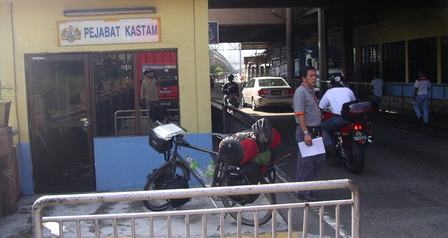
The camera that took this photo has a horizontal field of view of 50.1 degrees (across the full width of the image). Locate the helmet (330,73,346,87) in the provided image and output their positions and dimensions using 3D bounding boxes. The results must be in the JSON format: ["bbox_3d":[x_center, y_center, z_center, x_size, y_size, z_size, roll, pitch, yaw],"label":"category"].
[{"bbox_3d":[1.949,-0.650,8.150,0.260,0.270,0.310,-2,6,-9],"label":"helmet"}]

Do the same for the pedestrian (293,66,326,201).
[{"bbox_3d":[1.086,0.198,6.120,0.330,1.710,0.480,1,6,22],"label":"pedestrian"}]

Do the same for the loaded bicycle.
[{"bbox_3d":[-0.100,0.525,5.270,1.760,1.100,0.580,2,6,29],"label":"loaded bicycle"}]

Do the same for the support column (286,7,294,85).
[{"bbox_3d":[3.525,-3.481,25.500,0.400,5.100,0.400,-2,6,-9],"label":"support column"}]

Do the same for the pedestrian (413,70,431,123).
[{"bbox_3d":[6.104,-0.652,14.800,0.500,1.620,0.400,-2,6,-4],"label":"pedestrian"}]

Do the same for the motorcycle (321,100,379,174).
[{"bbox_3d":[1.995,0.235,8.211,0.740,1.180,2.050,-2,6,-9],"label":"motorcycle"}]

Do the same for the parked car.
[{"bbox_3d":[1.920,-1.200,22.400,1.720,1.470,4.500,-2,6,-9],"label":"parked car"}]

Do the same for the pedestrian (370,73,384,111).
[{"bbox_3d":[6.282,-1.093,19.600,0.500,1.630,0.380,-2,6,-3],"label":"pedestrian"}]

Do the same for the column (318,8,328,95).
[{"bbox_3d":[4.557,-3.111,22.000,0.400,5.000,0.400,-2,6,-9],"label":"column"}]

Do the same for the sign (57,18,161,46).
[{"bbox_3d":[-1.559,-1.173,6.480,1.390,0.345,0.050,-2,6,-6],"label":"sign"}]

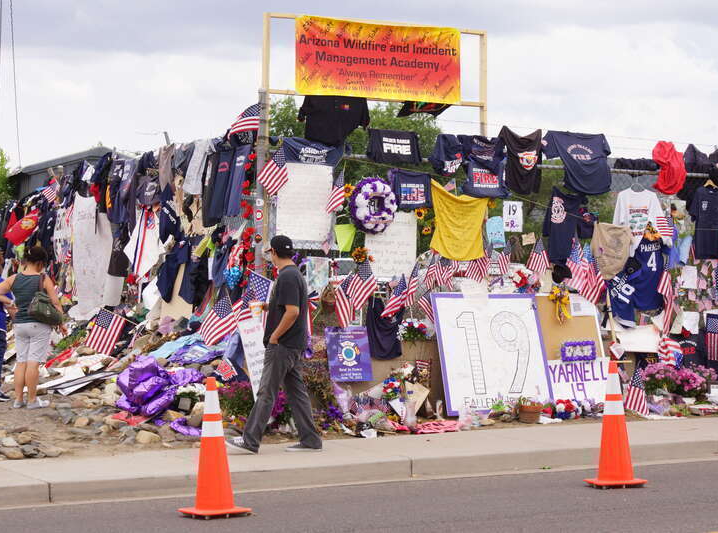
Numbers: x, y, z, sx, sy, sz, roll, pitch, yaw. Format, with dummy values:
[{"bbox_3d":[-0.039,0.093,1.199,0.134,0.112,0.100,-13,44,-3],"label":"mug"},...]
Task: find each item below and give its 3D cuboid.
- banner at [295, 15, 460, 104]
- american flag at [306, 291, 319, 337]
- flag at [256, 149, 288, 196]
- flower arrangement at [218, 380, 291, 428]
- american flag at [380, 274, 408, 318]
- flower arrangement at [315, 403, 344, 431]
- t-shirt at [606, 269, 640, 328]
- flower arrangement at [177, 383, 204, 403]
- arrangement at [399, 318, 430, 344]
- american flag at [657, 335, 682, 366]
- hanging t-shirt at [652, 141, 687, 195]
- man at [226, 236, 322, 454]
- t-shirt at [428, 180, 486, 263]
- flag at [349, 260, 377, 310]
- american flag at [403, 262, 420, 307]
[{"bbox_3d":[0.191,-2.031,18.000,1.790,0.755,0.030,1,0,-24],"label":"banner"},{"bbox_3d":[-0.444,0.418,16.216,0.169,0.409,0.100,0,-1,-28],"label":"american flag"},{"bbox_3d":[-0.779,-0.837,16.223,0.277,0.427,0.080,0,-1,-28],"label":"flag"},{"bbox_3d":[-0.929,1.227,16.200,0.650,0.430,0.420,1,0,-24],"label":"flower arrangement"},{"bbox_3d":[0.324,0.273,16.600,0.230,0.400,0.100,1,1,-20],"label":"american flag"},{"bbox_3d":[-0.244,1.284,15.600,0.220,0.230,0.200,1,1,-28],"label":"flower arrangement"},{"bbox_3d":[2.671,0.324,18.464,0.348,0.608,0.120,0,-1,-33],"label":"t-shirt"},{"bbox_3d":[-1.494,1.120,16.200,0.290,0.200,0.260,1,0,-24],"label":"flower arrangement"},{"bbox_3d":[0.501,0.588,16.746,0.290,0.221,0.270,0,-1,-33],"label":"arrangement"},{"bbox_3d":[3.167,0.867,18.579,0.212,0.306,0.120,0,-1,-28],"label":"american flag"},{"bbox_3d":[3.204,-1.022,18.800,0.380,0.540,0.150,0,0,-32],"label":"hanging t-shirt"},{"bbox_3d":[-0.683,0.631,14.550,0.740,1.720,0.520,0,0,3],"label":"man"},{"bbox_3d":[0.953,-0.440,17.442,0.599,0.766,0.120,0,-1,-33],"label":"t-shirt"},{"bbox_3d":[0.041,0.172,16.500,0.240,0.450,0.100,0,0,-32],"label":"flag"},{"bbox_3d":[0.490,0.168,17.000,0.180,0.420,0.120,1,0,-25],"label":"american flag"}]

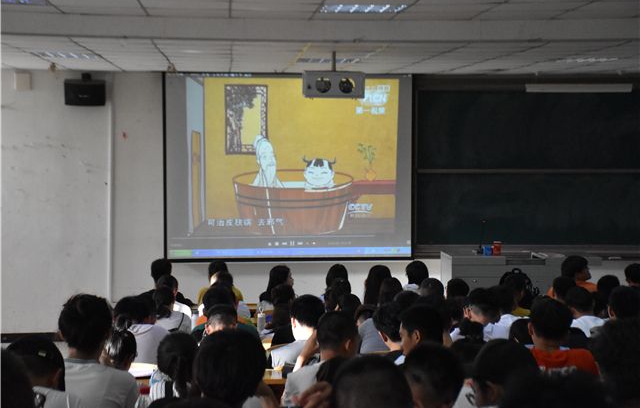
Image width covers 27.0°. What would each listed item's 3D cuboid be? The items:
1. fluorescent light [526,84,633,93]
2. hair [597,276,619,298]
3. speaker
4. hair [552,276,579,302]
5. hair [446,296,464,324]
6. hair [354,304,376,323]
[{"bbox_3d":[2.931,-1.304,15.050,1.210,0.100,0.130,0,3,-4],"label":"fluorescent light"},{"bbox_3d":[2.254,0.659,10.400,0.178,0.205,0.210,-1,4,-13],"label":"hair"},{"bbox_3d":[-2.604,-1.244,14.800,0.450,0.260,0.270,0,12,-10],"label":"speaker"},{"bbox_3d":[1.861,0.640,10.100,0.178,0.205,0.210,-1,4,-15],"label":"hair"},{"bbox_3d":[0.922,0.735,9.200,0.180,0.200,0.200,0,3,-4],"label":"hair"},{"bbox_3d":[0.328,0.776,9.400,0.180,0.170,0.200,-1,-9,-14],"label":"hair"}]

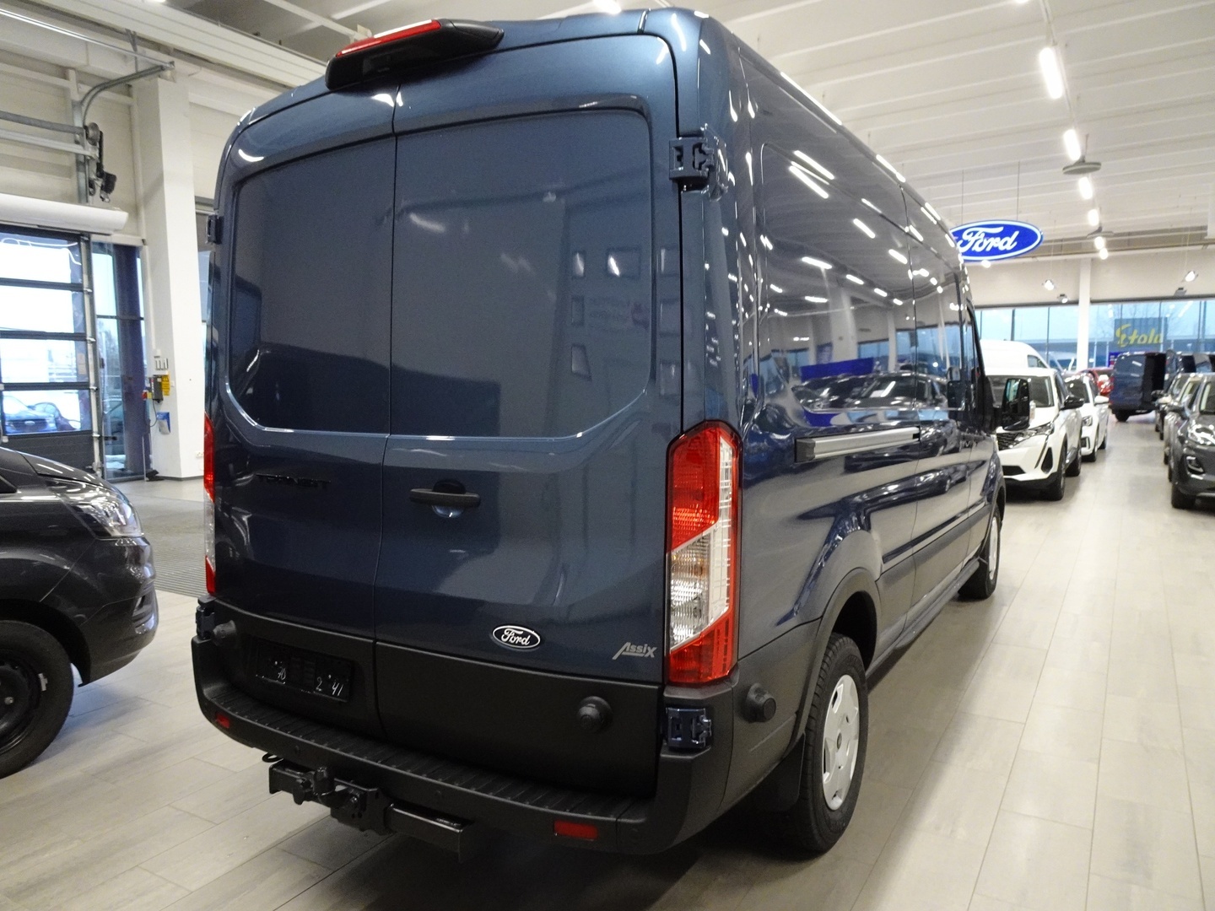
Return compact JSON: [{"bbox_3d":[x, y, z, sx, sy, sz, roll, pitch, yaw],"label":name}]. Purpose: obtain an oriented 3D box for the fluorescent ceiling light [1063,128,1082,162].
[{"bbox_3d":[8.312,-5.547,15.055,0.200,0.100,2.100,2,6,32],"label":"fluorescent ceiling light"}]

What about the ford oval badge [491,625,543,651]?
[{"bbox_3d":[-0.234,0.460,2.117,0.145,0.060,0.014,2,2,25],"label":"ford oval badge"}]

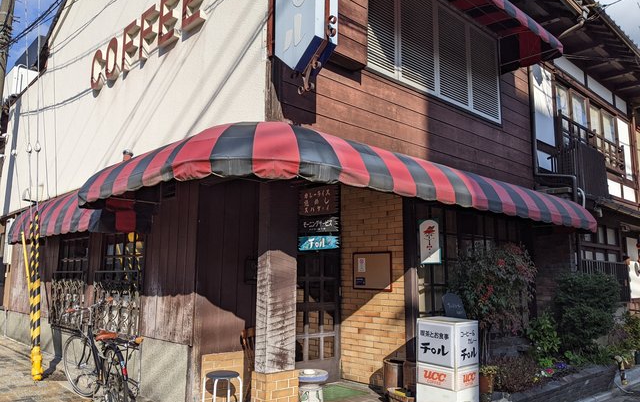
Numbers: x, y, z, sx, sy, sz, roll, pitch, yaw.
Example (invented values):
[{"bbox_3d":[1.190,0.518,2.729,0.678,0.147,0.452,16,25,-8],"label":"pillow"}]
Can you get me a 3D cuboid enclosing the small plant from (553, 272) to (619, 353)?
[{"bbox_3d":[3.773,1.585,7.095,0.860,1.120,0.780,9,-12,-42],"label":"small plant"}]

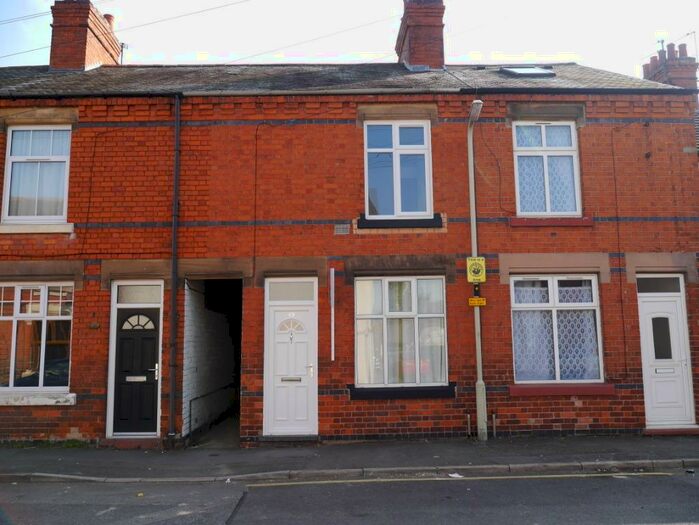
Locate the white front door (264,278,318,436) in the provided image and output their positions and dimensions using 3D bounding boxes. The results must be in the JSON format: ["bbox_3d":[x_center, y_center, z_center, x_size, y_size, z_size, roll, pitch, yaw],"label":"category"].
[{"bbox_3d":[-0.930,1.476,9.021,0.865,2.460,0.080,-1,-7,-1],"label":"white front door"}]

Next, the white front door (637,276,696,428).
[{"bbox_3d":[5.070,1.409,9.147,0.834,2.449,0.080,-1,-7,-1],"label":"white front door"}]

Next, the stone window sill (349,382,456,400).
[{"bbox_3d":[0.816,2.011,8.878,1.677,0.243,0.170,-1,-7,-1],"label":"stone window sill"}]

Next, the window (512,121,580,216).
[{"bbox_3d":[3.278,-1.553,9.441,1.108,1.652,0.080,-1,-7,-1],"label":"window"}]

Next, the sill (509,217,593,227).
[{"bbox_3d":[3.281,-0.643,9.249,1.330,0.153,0.170,-1,-7,-1],"label":"sill"}]

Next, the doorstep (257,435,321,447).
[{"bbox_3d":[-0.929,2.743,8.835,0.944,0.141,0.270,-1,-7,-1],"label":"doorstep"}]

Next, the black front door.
[{"bbox_3d":[-3.355,1.694,8.960,0.685,1.950,0.060,-1,-7,-1],"label":"black front door"}]

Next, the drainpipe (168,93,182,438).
[{"bbox_3d":[-2.765,-0.046,8.969,0.080,5.416,0.080,-1,-7,-1],"label":"drainpipe"}]

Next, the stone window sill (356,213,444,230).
[{"bbox_3d":[0.811,-0.659,9.217,1.363,0.237,0.170,-1,-7,-1],"label":"stone window sill"}]

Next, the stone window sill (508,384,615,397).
[{"bbox_3d":[3.321,1.996,8.920,1.649,0.192,0.180,-1,-7,-1],"label":"stone window sill"}]

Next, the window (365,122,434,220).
[{"bbox_3d":[0.807,-1.534,9.394,1.127,1.678,0.080,-1,-7,-1],"label":"window"}]

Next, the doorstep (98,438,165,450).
[{"bbox_3d":[-3.358,2.781,8.786,0.950,0.167,0.270,-1,-7,-1],"label":"doorstep"}]

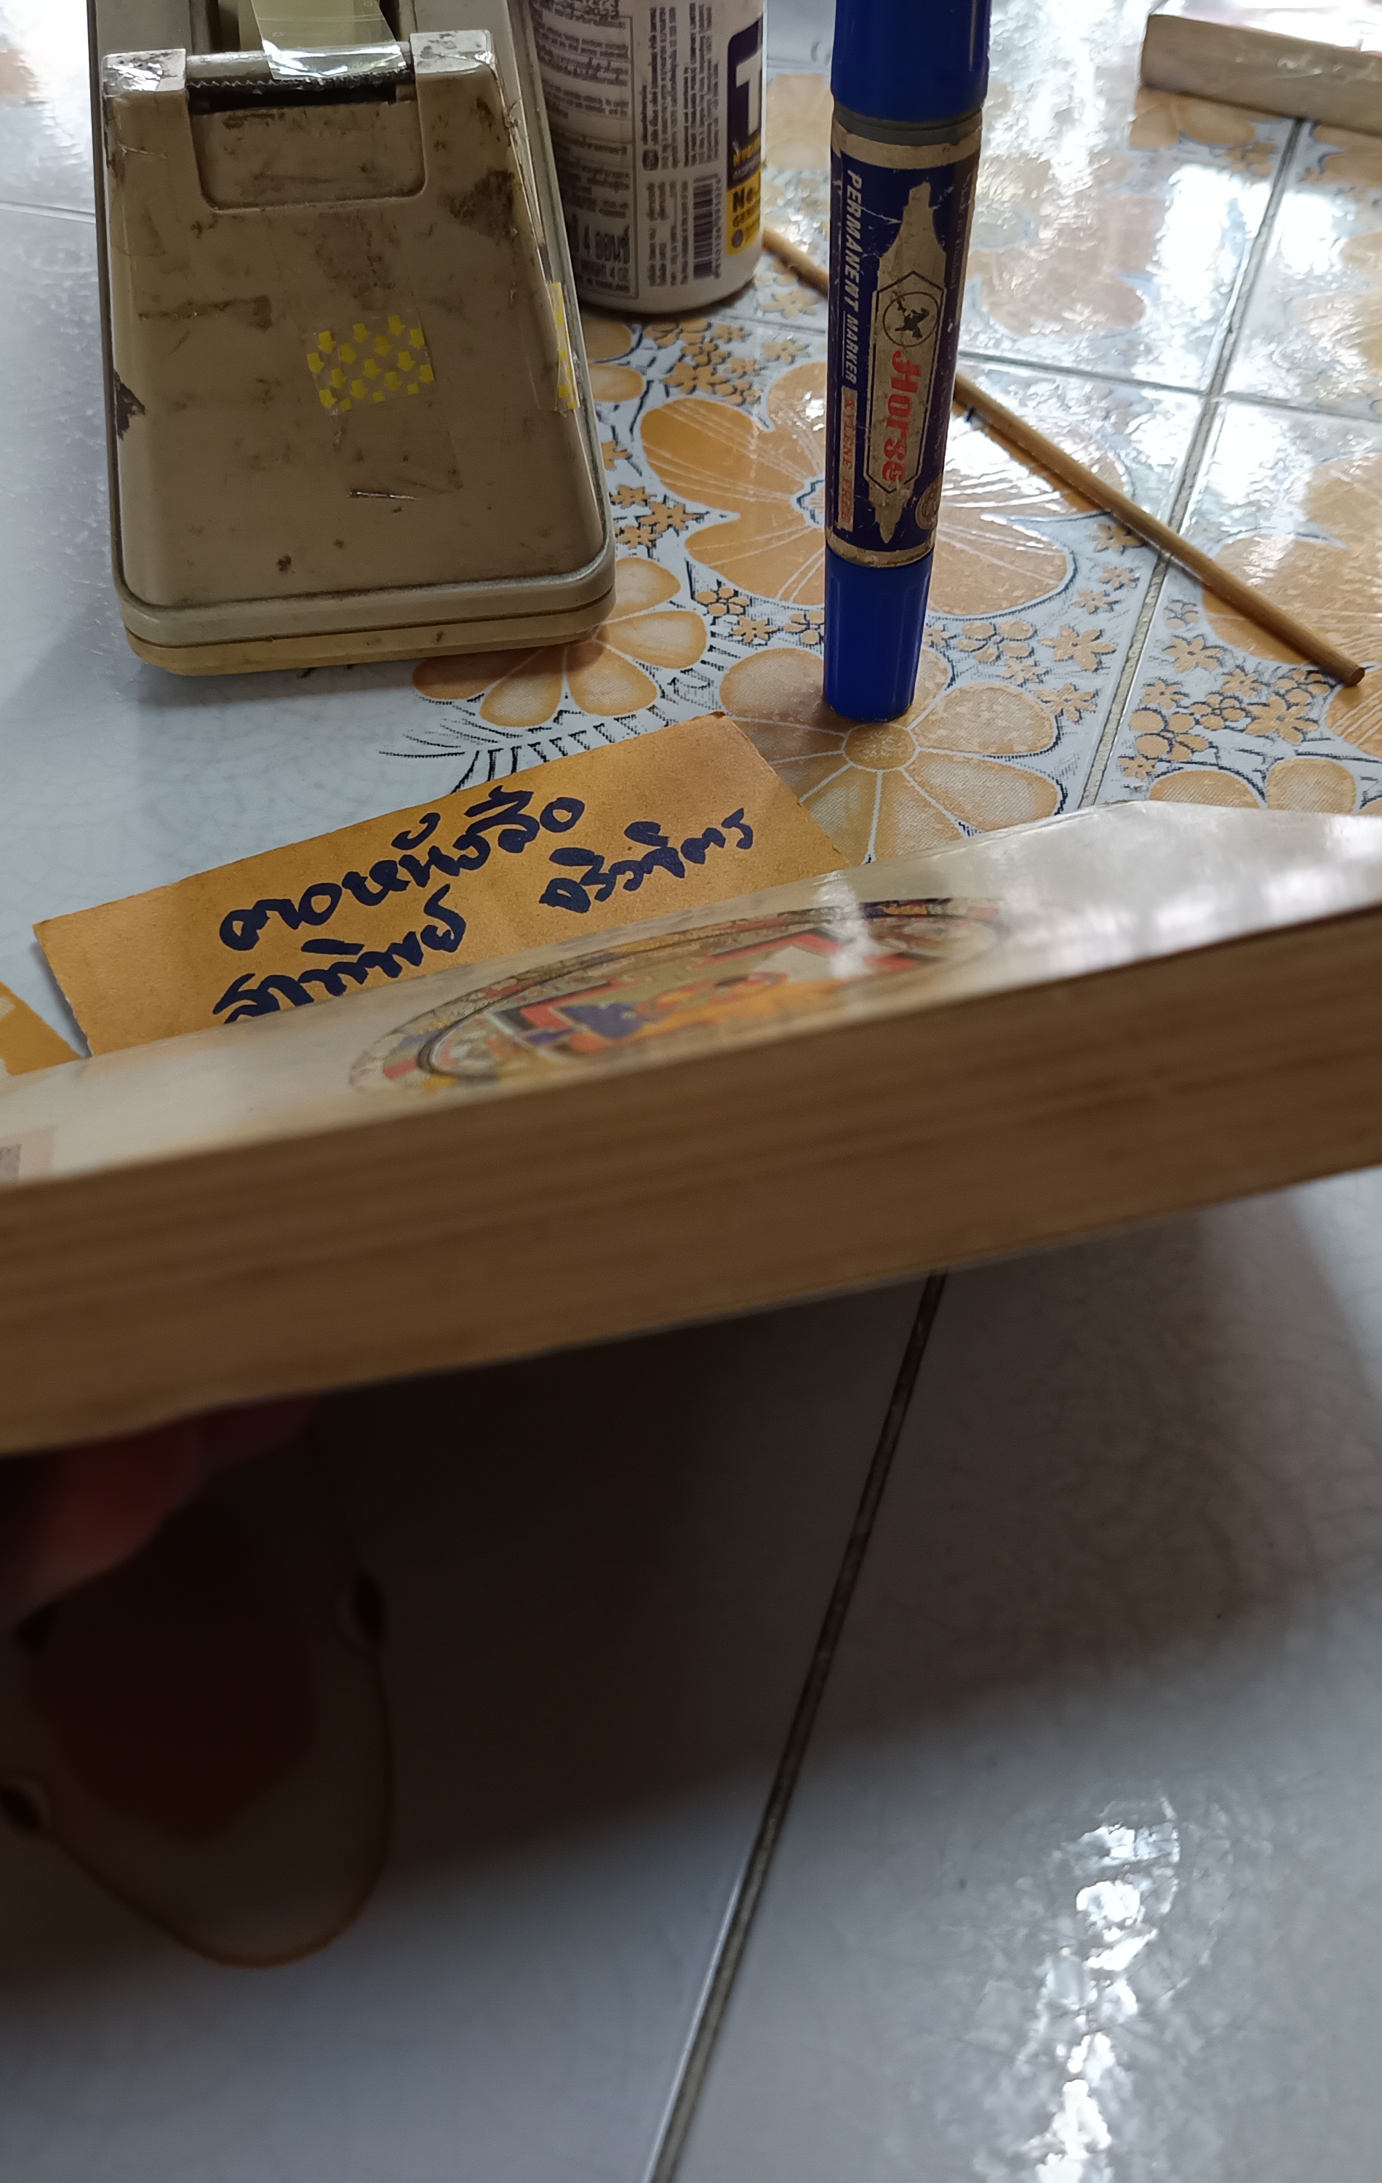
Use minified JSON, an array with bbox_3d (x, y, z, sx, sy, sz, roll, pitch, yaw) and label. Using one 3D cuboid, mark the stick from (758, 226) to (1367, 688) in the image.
[{"bbox_3d":[0.059,-0.133,0.394,0.004,0.004,0.200,-25,53,-20],"label":"stick"}]

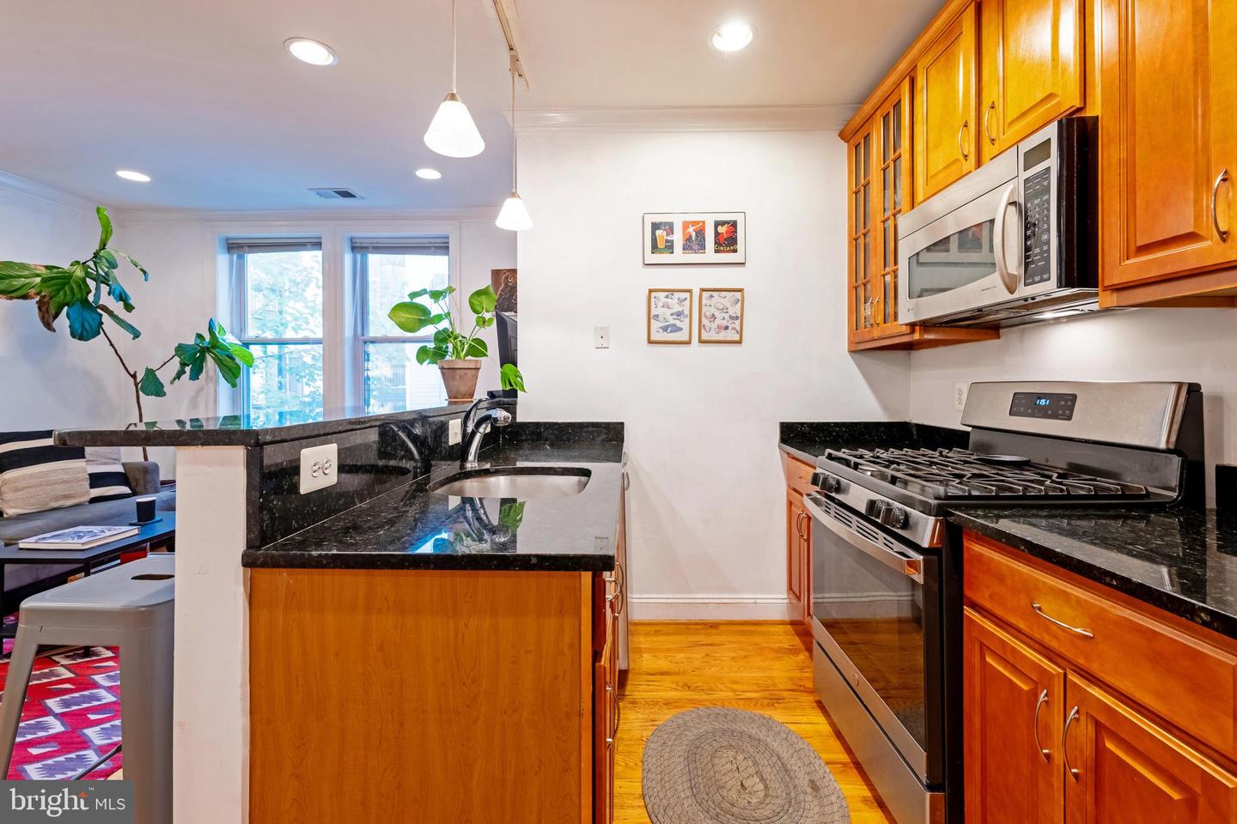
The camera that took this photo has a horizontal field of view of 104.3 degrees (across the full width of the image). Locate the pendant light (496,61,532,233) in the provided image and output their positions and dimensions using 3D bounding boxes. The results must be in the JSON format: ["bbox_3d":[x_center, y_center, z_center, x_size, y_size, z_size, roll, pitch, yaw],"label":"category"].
[{"bbox_3d":[-0.432,-1.096,1.990,0.153,0.690,0.153,0,2,1],"label":"pendant light"}]

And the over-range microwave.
[{"bbox_3d":[1.254,-0.512,1.479,0.400,0.410,0.750,0,2,2],"label":"over-range microwave"}]

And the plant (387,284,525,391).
[{"bbox_3d":[-0.782,-0.359,2.380,0.630,0.520,0.480,0,2,1],"label":"plant"}]

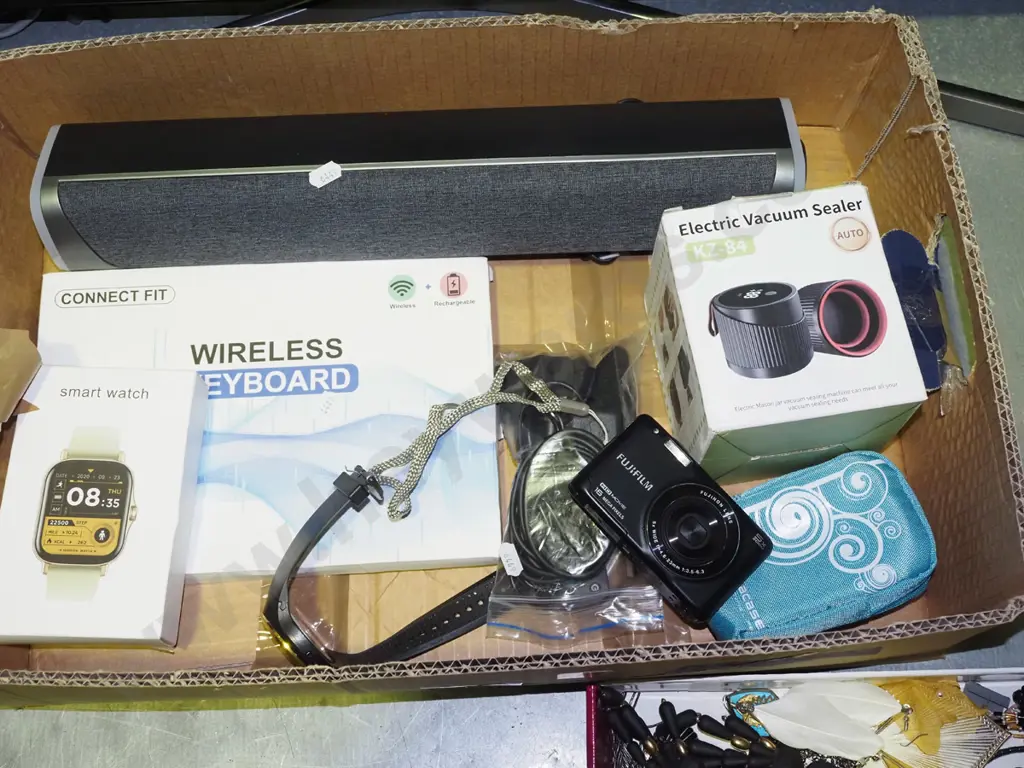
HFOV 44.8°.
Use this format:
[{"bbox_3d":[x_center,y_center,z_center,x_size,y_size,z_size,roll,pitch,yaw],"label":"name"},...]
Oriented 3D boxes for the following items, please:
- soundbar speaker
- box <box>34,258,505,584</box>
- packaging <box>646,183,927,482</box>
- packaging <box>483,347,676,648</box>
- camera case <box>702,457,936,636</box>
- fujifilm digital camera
[{"bbox_3d":[-0.054,-0.124,0.737,0.434,0.060,0.081,-2,62,-1],"label":"soundbar speaker"},{"bbox_3d":[-0.139,0.019,0.700,0.257,0.024,0.179,-2,69,-1],"label":"box"},{"bbox_3d":[0.143,-0.024,0.677,0.109,0.097,0.122,-8,69,-3],"label":"packaging"},{"bbox_3d":[0.035,0.056,0.681,0.095,0.033,0.168,0,69,0],"label":"packaging"},{"bbox_3d":[0.163,0.090,0.684,0.120,0.037,0.077,-16,70,-8],"label":"camera case"},{"bbox_3d":[0.083,0.070,0.658,0.056,0.024,0.100,-39,80,-22],"label":"fujifilm digital camera"}]

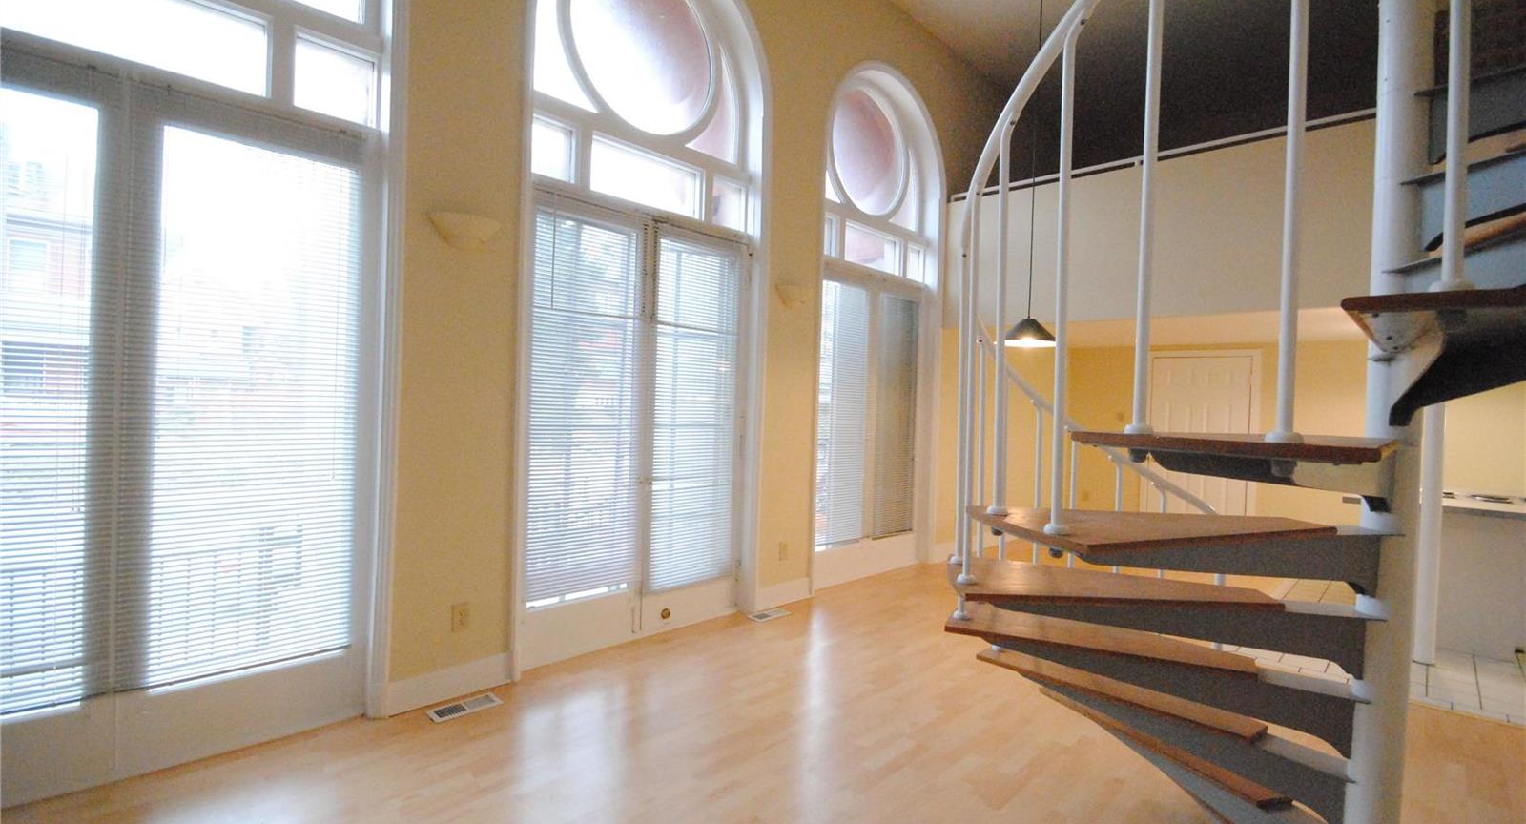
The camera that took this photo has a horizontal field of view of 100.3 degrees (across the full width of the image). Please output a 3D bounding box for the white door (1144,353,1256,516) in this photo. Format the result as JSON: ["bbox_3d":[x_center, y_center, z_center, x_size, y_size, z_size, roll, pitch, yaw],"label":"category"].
[{"bbox_3d":[4.762,0.426,6.985,0.060,2.070,0.950,1,1,-44],"label":"white door"}]

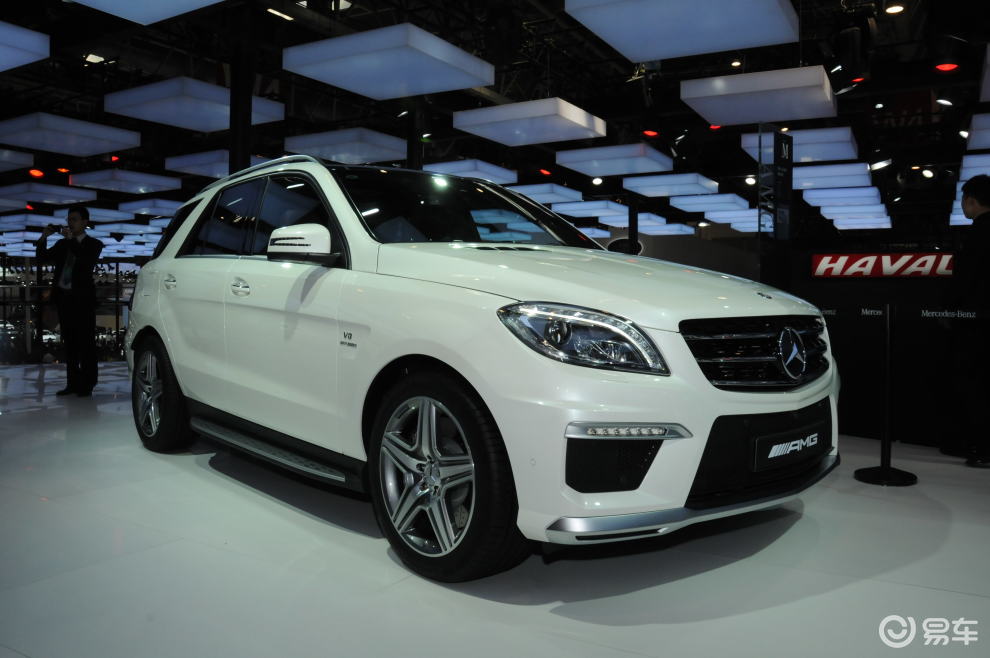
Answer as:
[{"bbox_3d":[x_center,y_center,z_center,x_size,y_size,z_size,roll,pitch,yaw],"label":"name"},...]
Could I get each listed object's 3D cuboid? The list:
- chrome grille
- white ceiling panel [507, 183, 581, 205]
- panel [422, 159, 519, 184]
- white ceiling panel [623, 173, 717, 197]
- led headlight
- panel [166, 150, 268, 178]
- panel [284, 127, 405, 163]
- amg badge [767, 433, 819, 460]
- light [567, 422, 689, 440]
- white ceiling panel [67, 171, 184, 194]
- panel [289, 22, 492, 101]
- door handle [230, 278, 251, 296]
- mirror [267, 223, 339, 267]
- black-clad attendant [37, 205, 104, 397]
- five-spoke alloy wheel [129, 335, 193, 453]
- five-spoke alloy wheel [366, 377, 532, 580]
[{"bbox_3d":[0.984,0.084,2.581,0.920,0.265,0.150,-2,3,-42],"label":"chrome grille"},{"bbox_3d":[1.253,-4.068,22.533,2.040,0.263,2.040,2,3,30],"label":"white ceiling panel"},{"bbox_3d":[-0.806,-3.937,18.991,2.040,0.263,2.040,2,3,30],"label":"panel"},{"bbox_3d":[4.924,-3.983,20.684,2.040,0.263,2.040,2,3,30],"label":"white ceiling panel"},{"bbox_3d":[0.275,0.030,2.332,0.400,0.235,0.440,-1,3,-33],"label":"led headlight"},{"bbox_3d":[-6.252,-3.793,17.410,1.950,0.261,1.950,2,3,31],"label":"panel"},{"bbox_3d":[-2.960,-3.816,15.729,2.040,0.263,2.040,2,3,30],"label":"panel"},{"bbox_3d":[1.032,0.400,2.543,0.360,0.047,0.015,-2,3,-42],"label":"amg badge"},{"bbox_3d":[0.400,0.308,2.191,0.400,0.055,0.100,-1,2,-22],"label":"light"},{"bbox_3d":[-9.807,-3.906,19.794,1.950,0.261,1.950,2,3,31],"label":"white ceiling panel"},{"bbox_3d":[-1.396,-3.576,10.178,2.040,0.263,2.040,2,3,30],"label":"panel"},{"bbox_3d":[-1.236,-0.201,3.594,0.048,0.078,0.195,-2,3,-42],"label":"door handle"},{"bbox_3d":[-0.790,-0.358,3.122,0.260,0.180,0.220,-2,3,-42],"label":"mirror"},{"bbox_3d":[-4.096,-0.270,7.157,0.520,1.820,0.380,1,2,22],"label":"black-clad attendant"},{"bbox_3d":[-2.101,0.409,4.797,0.280,0.740,0.740,-2,3,-42],"label":"five-spoke alloy wheel"},{"bbox_3d":[-0.147,0.503,2.635,0.280,0.740,0.740,-2,3,-42],"label":"five-spoke alloy wheel"}]

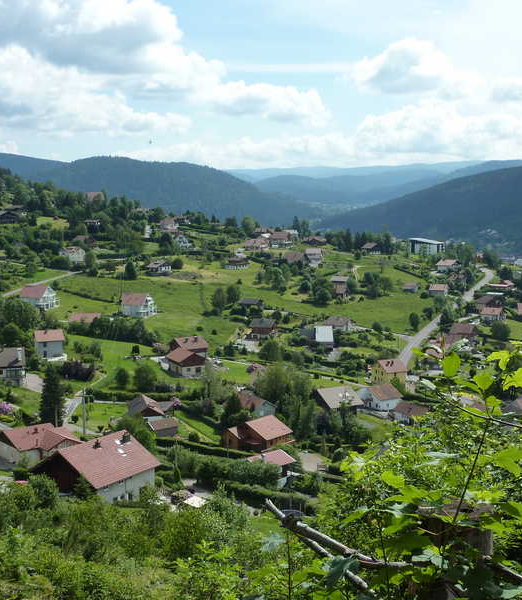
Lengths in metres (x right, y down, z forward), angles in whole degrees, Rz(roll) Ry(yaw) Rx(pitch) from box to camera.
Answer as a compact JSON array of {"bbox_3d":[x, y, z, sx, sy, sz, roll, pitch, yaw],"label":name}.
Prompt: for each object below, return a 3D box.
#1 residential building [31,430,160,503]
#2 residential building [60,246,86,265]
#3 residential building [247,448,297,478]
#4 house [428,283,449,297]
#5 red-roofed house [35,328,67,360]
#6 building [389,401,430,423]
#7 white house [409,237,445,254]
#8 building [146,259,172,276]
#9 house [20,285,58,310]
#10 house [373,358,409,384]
[{"bbox_3d":[-27.210,27.620,152.000,15.000,8.600,15.000,5,9,34],"label":"residential building"},{"bbox_3d":[-92.830,-22.040,455.000,9.440,8.120,9.440,-5,8,-35],"label":"residential building"},{"bbox_3d":[0.450,27.600,151.000,8.000,5.300,7.500,-7,11,-45],"label":"residential building"},{"bbox_3d":[106.200,-5.900,550.000,10.000,6.600,9.200,3,8,22],"label":"house"},{"bbox_3d":[-66.400,14.000,290.600,9.000,8.700,9.000,-2,8,-15],"label":"red-roofed house"},{"bbox_3d":[46.420,34.770,287.000,8.500,5.500,9.500,-4,8,-32],"label":"building"},{"bbox_3d":[144.480,-45.500,805.890,11.000,14.000,34.000,-5,9,-35],"label":"white house"},{"bbox_3d":[-48.810,-15.640,440.000,9.140,7.810,8.220,6,9,40],"label":"building"},{"bbox_3d":[-83.870,-0.950,350.000,11.000,8.400,9.200,2,7,16],"label":"house"},{"bbox_3d":[48.090,28.020,350.000,9.900,10.200,10.600,-3,8,-22],"label":"house"}]

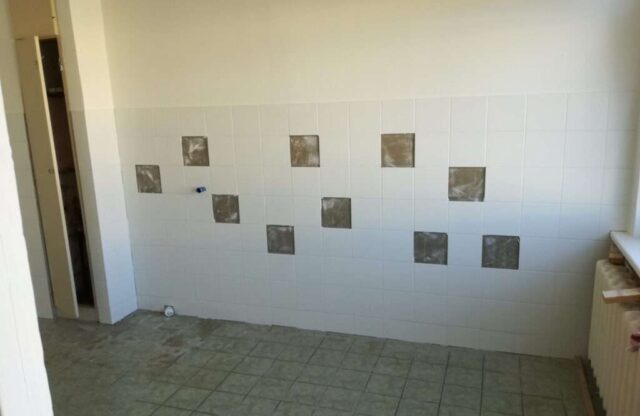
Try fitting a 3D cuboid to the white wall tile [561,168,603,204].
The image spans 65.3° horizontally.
[{"bbox_3d":[1.427,-0.122,2.728,0.198,0.198,0.008,2,12,18],"label":"white wall tile"}]

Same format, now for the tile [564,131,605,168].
[{"bbox_3d":[1.421,-0.314,2.682,0.199,0.199,0.010,2,13,19],"label":"tile"}]

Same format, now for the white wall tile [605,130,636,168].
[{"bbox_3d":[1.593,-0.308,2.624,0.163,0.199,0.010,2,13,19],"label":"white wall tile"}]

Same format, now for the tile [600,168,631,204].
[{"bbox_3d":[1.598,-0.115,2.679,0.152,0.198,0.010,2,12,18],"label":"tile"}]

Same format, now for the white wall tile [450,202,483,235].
[{"bbox_3d":[0.868,0.056,2.970,0.198,0.198,0.010,2,12,18],"label":"white wall tile"}]

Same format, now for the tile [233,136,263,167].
[{"bbox_3d":[-0.478,-0.380,3.316,0.198,0.198,0.008,2,12,18],"label":"tile"}]

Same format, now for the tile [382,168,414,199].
[{"bbox_3d":[0.480,-0.152,3.051,0.198,0.198,0.010,2,12,18],"label":"tile"}]

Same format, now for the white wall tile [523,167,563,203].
[{"bbox_3d":[1.241,-0.127,2.806,0.198,0.198,0.010,2,12,18],"label":"white wall tile"}]

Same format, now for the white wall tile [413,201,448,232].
[{"bbox_3d":[0.677,0.052,3.019,0.199,0.199,0.010,2,13,19],"label":"white wall tile"}]

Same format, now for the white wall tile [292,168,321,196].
[{"bbox_3d":[-0.090,-0.171,3.237,0.198,0.198,0.010,2,12,18],"label":"white wall tile"}]

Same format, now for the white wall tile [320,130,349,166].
[{"bbox_3d":[0.093,-0.361,3.134,0.198,0.198,0.010,2,12,18],"label":"white wall tile"}]

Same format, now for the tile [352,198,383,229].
[{"bbox_3d":[0.297,0.037,3.153,0.198,0.198,0.010,2,12,18],"label":"tile"}]

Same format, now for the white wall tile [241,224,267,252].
[{"bbox_3d":[-0.456,0.207,3.440,0.198,0.198,0.010,2,12,18],"label":"white wall tile"}]

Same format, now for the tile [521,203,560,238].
[{"bbox_3d":[1.247,0.069,2.837,0.198,0.198,0.010,2,12,18],"label":"tile"}]

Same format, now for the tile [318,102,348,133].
[{"bbox_3d":[0.086,-0.556,3.094,0.198,0.198,0.010,2,12,18],"label":"tile"}]

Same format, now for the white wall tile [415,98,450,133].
[{"bbox_3d":[0.657,-0.538,2.908,0.198,0.198,0.010,2,12,18],"label":"white wall tile"}]

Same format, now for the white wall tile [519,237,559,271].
[{"bbox_3d":[1.253,0.266,2.870,0.199,0.199,0.010,2,13,19],"label":"white wall tile"}]

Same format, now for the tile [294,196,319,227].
[{"bbox_3d":[-0.084,0.025,3.276,0.198,0.198,0.010,2,12,18],"label":"tile"}]

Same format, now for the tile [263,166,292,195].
[{"bbox_3d":[-0.281,-0.178,3.293,0.198,0.198,0.008,2,12,18],"label":"tile"}]

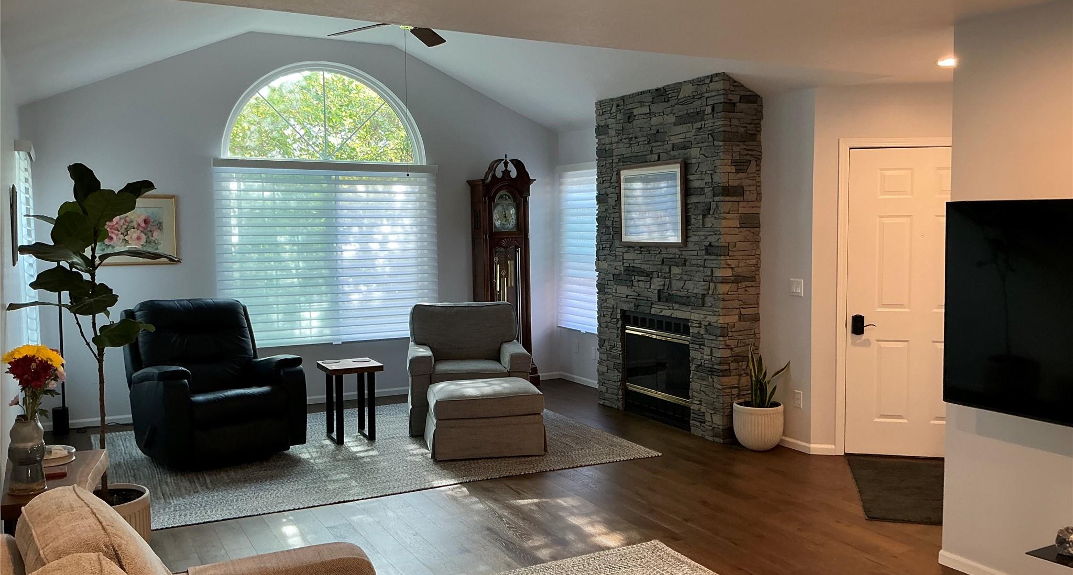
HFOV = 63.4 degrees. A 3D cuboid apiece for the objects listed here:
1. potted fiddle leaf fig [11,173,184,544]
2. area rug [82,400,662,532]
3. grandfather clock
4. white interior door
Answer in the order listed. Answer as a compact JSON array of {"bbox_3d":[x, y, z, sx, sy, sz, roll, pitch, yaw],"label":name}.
[{"bbox_3d":[-1.921,0.377,3.824,0.680,1.825,0.620,-3,4,-28],"label":"potted fiddle leaf fig"},{"bbox_3d":[-1.262,1.122,6.156,3.400,0.012,2.500,-2,4,-26],"label":"area rug"},{"bbox_3d":[-0.298,-0.138,8.189,0.620,2.200,0.350,-3,4,-28],"label":"grandfather clock"},{"bbox_3d":[2.521,0.109,5.695,0.914,2.032,0.050,0,4,14],"label":"white interior door"}]

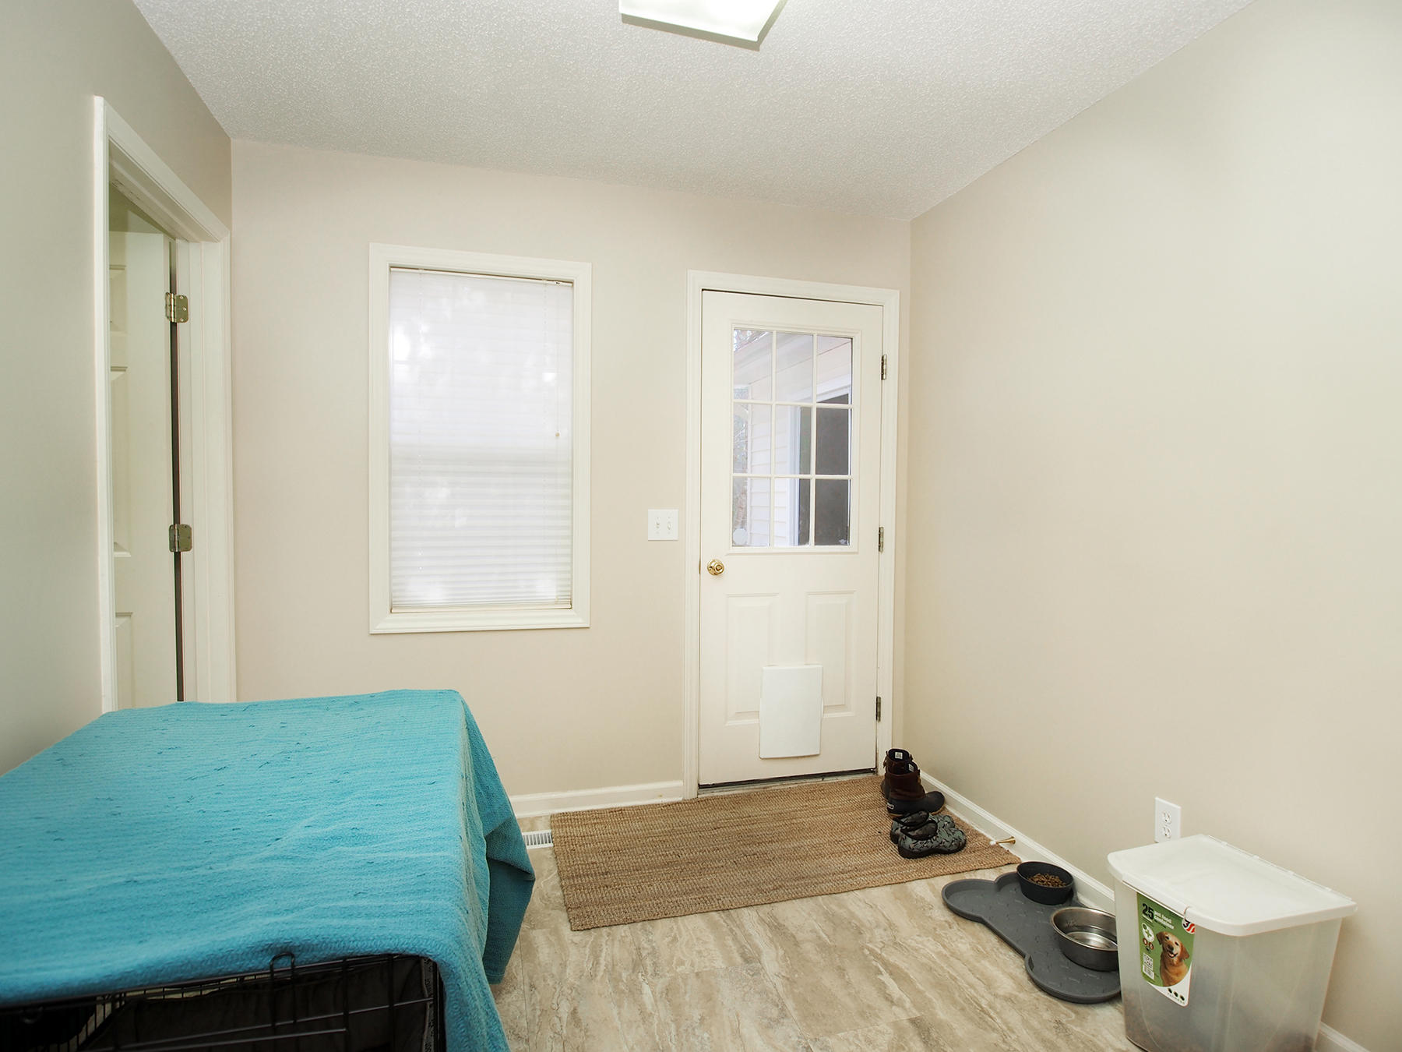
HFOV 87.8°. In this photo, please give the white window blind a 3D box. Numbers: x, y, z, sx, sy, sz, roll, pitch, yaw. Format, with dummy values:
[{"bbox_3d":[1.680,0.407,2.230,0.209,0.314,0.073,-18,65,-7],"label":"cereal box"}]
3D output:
[{"bbox_3d":[-0.813,-0.306,2.746,0.651,1.256,0.030,0,2,-16],"label":"white window blind"}]

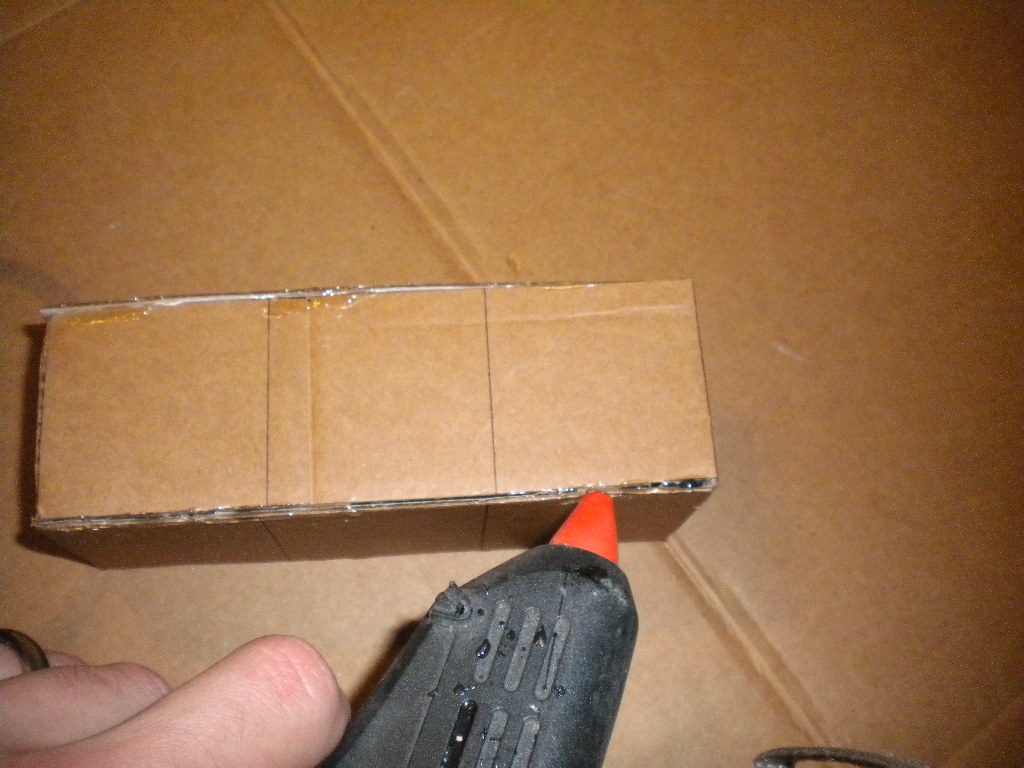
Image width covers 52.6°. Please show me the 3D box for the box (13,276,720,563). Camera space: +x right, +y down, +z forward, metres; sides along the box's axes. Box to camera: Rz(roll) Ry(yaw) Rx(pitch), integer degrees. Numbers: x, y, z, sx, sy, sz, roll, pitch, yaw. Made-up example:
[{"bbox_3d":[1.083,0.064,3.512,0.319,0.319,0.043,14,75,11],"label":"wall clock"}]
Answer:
[{"bbox_3d":[-0.034,0.013,0.276,0.159,0.056,0.054,-3,69,-5],"label":"box"}]

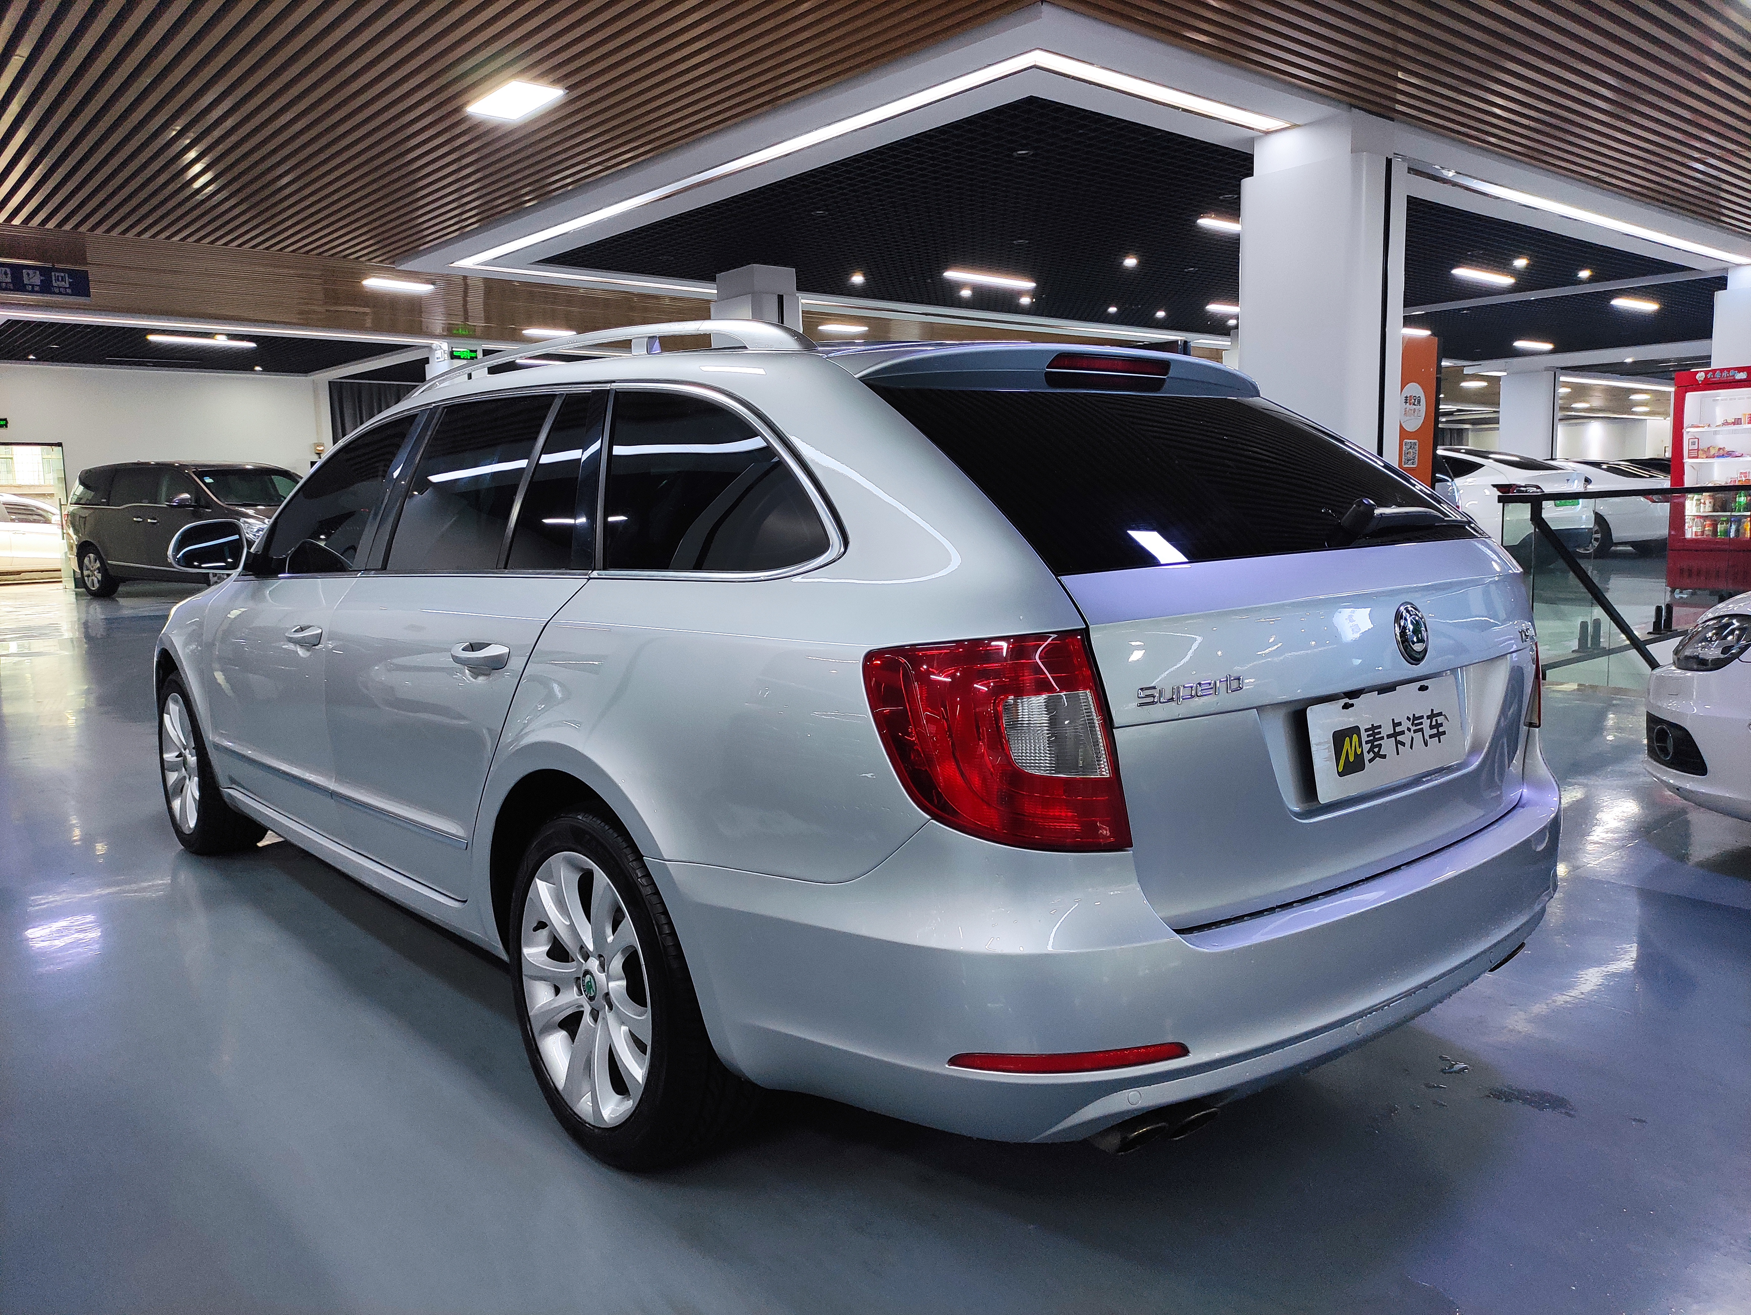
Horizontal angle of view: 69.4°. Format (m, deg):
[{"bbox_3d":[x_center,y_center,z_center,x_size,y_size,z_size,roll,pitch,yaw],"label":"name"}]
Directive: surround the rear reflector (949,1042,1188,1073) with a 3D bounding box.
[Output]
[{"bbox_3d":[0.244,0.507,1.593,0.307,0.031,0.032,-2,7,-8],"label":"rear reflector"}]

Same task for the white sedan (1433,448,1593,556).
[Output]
[{"bbox_3d":[7.629,-2.246,18.223,1.890,1.540,4.720,-5,8,-30],"label":"white sedan"}]

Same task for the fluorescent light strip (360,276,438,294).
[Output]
[{"bbox_3d":[-4.216,-3.290,11.187,0.600,0.050,0.300,-8,10,-40],"label":"fluorescent light strip"}]

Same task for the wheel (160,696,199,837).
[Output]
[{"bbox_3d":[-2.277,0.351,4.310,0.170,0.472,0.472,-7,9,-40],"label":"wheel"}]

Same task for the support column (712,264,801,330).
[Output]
[{"bbox_3d":[-1.047,-1.921,11.636,0.500,3.137,0.630,-8,10,-40],"label":"support column"}]

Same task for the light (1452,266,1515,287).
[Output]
[{"bbox_3d":[6.020,-3.780,12.523,1.200,0.050,0.120,-8,10,-40],"label":"light"}]

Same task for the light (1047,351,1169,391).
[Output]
[{"bbox_3d":[0.416,-0.511,2.270,0.350,0.070,0.050,-7,9,-40],"label":"light"}]

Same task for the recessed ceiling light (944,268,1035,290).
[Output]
[{"bbox_3d":[1.101,-3.653,12.218,1.200,0.050,0.120,-8,10,-40],"label":"recessed ceiling light"}]

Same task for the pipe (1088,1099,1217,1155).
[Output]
[{"bbox_3d":[0.348,0.613,1.737,0.200,0.066,0.140,-7,9,-40],"label":"pipe"}]

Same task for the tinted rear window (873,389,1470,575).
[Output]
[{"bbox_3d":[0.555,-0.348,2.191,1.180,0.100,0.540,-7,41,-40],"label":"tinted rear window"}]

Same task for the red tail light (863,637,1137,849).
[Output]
[{"bbox_3d":[0.161,0.117,1.602,0.295,0.275,0.210,-7,9,-40],"label":"red tail light"}]

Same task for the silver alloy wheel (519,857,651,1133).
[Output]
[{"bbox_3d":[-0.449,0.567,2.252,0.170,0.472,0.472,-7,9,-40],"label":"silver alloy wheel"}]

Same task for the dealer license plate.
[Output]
[{"bbox_3d":[0.807,0.120,1.965,0.440,0.140,0.012,-7,-1,-40],"label":"dealer license plate"}]

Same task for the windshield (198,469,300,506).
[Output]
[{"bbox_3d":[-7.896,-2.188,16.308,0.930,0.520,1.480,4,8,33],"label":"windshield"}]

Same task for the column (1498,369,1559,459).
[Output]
[{"bbox_3d":[10.558,-3.174,20.412,0.500,2.765,0.650,-8,10,-40],"label":"column"}]

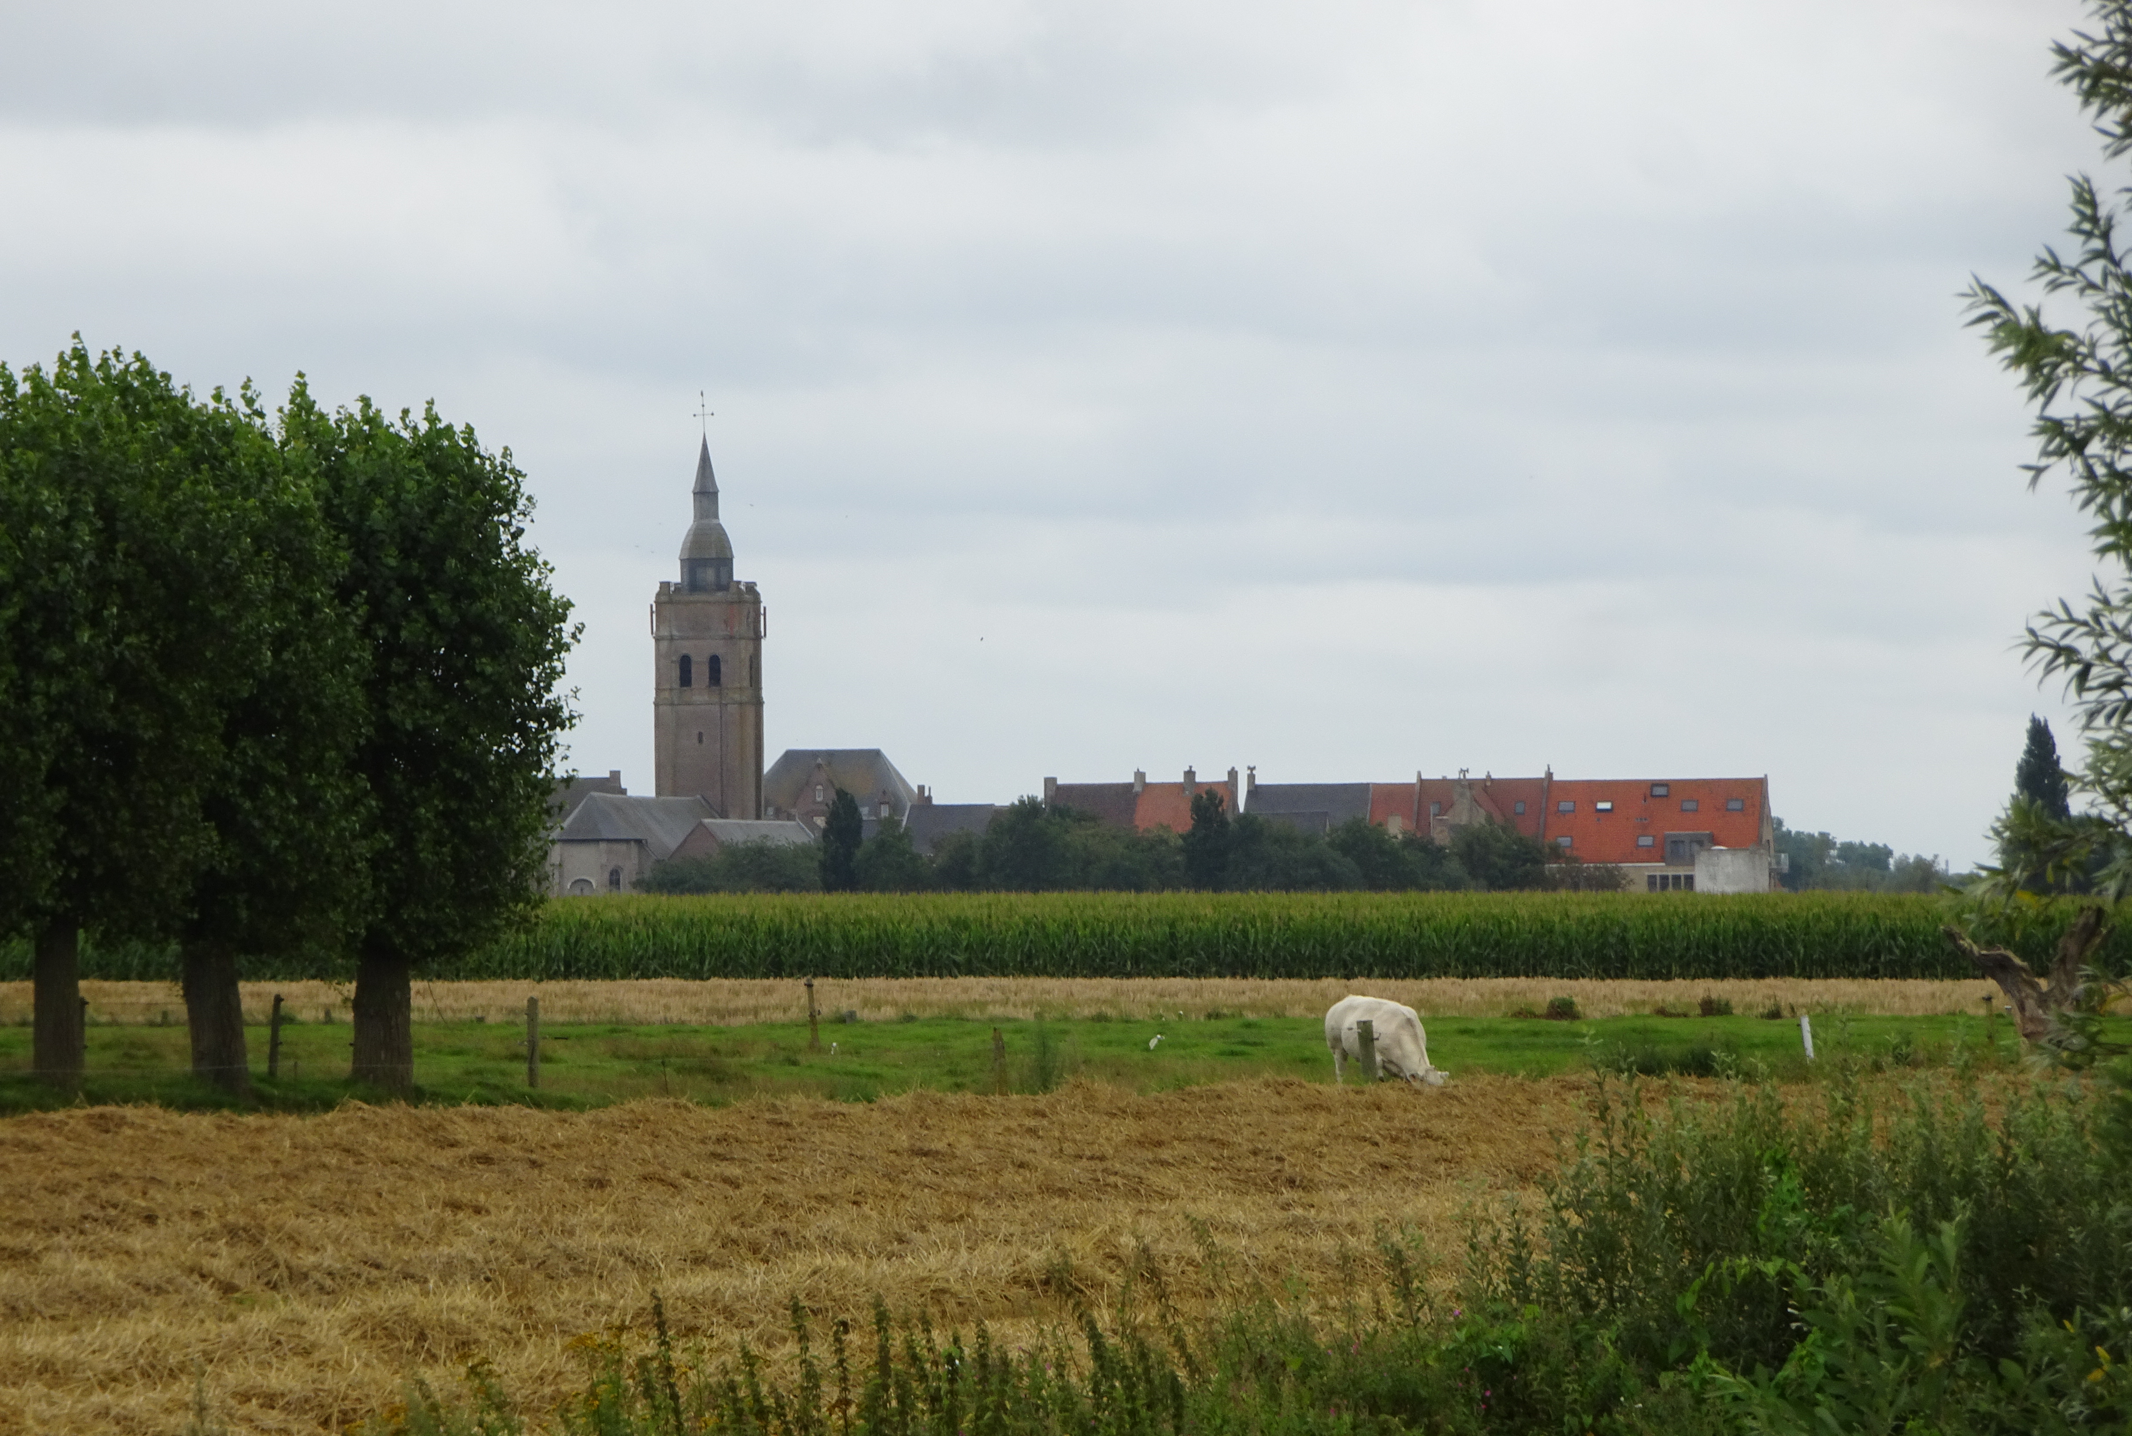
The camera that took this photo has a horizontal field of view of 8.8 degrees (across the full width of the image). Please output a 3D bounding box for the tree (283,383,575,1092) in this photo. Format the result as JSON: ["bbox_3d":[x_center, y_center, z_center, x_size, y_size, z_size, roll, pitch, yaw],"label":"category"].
[{"bbox_3d":[-8.850,0.270,190.000,4.400,9.800,4.400,0,-1,0],"label":"tree"}]

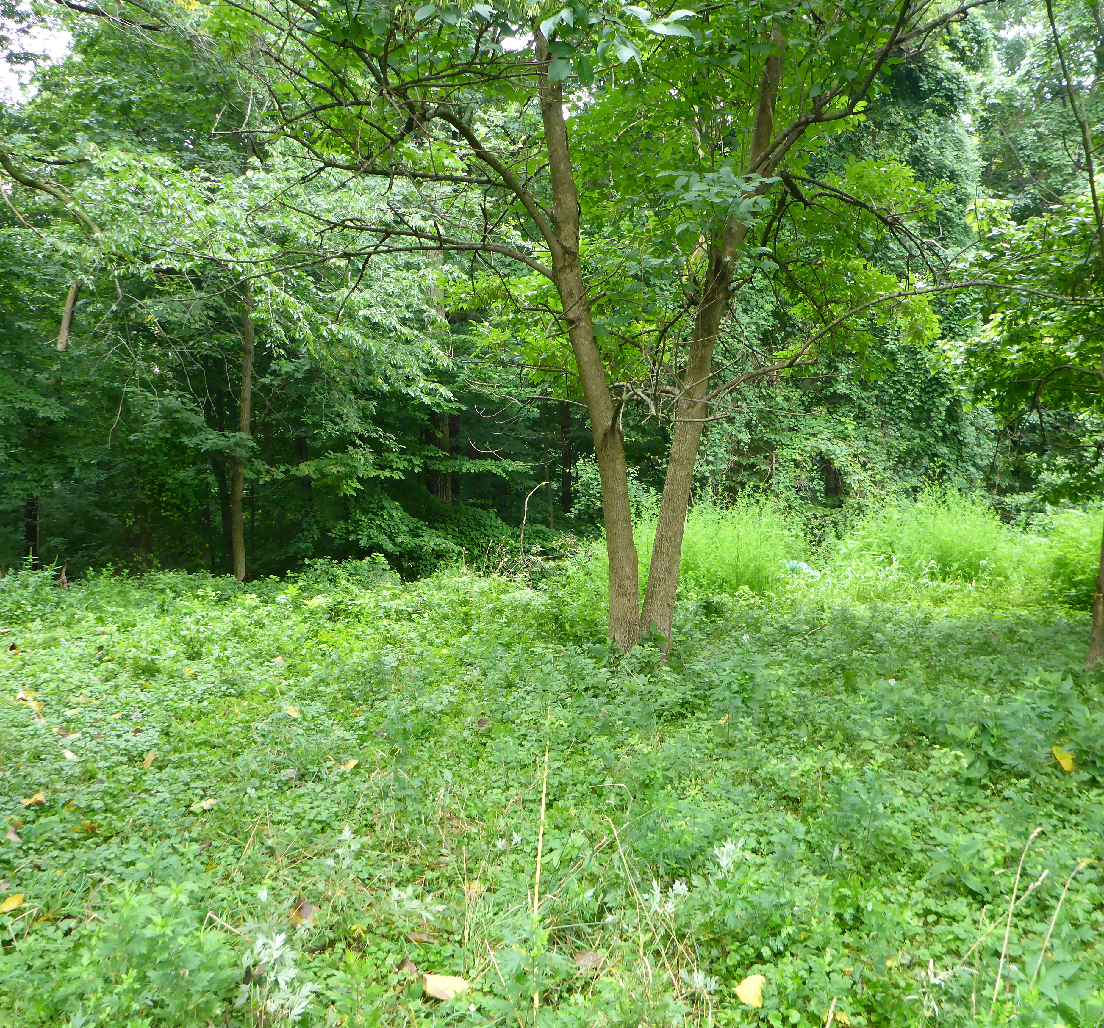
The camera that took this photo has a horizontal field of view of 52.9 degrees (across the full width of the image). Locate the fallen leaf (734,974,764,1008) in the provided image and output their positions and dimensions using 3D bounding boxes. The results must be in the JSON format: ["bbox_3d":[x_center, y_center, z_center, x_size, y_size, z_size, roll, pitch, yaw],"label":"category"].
[{"bbox_3d":[0.547,1.325,3.080,0.090,0.050,0.090,0,3,0],"label":"fallen leaf"}]

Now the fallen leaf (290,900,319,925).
[{"bbox_3d":[-0.803,1.295,3.600,0.095,0.045,0.090,0,3,0],"label":"fallen leaf"}]

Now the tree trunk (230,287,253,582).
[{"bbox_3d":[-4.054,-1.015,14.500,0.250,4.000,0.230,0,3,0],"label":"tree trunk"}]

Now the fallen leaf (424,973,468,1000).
[{"bbox_3d":[-0.294,1.315,3.080,0.128,0.045,0.100,0,3,0],"label":"fallen leaf"}]

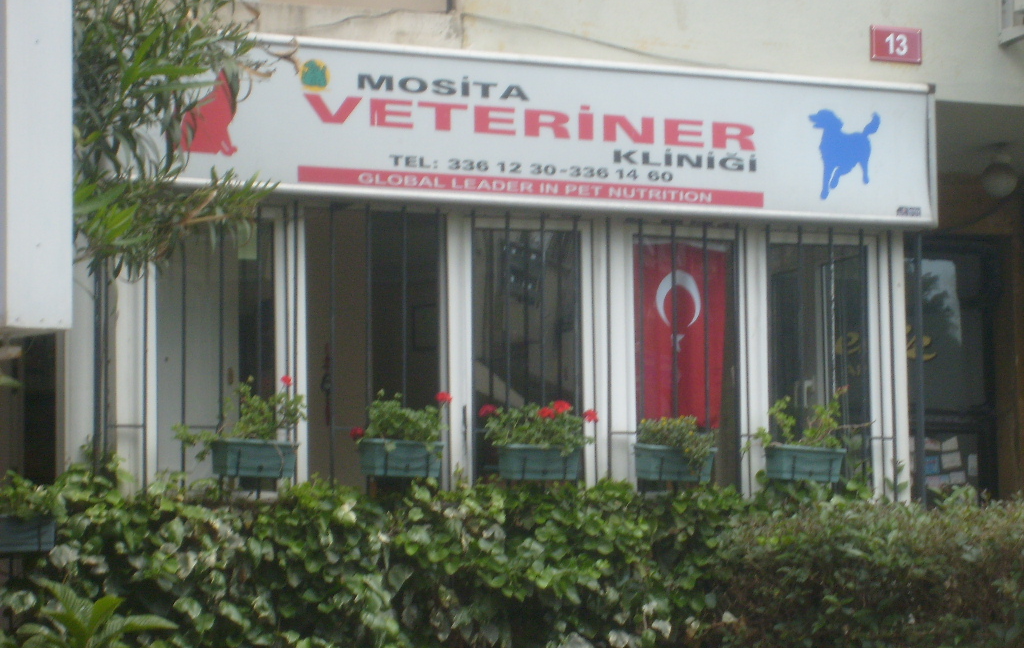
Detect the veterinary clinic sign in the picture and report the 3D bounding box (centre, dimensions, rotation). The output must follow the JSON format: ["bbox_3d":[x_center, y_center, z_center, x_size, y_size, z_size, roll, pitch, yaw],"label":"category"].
[{"bbox_3d":[0.156,-0.915,15.197,4.448,0.775,0.200,2,-6,-27],"label":"veterinary clinic sign"}]

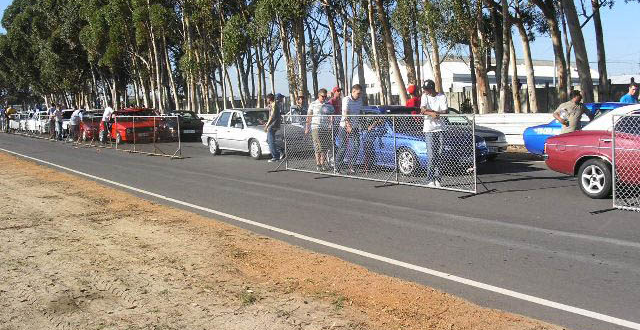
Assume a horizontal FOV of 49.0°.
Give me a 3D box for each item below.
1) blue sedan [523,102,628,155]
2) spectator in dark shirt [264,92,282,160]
[{"bbox_3d":[6.157,-0.466,13.664,1.680,1.410,4.250,-3,5,-33],"label":"blue sedan"},{"bbox_3d":[-1.237,-0.968,18.434,0.460,1.740,0.460,1,4,17],"label":"spectator in dark shirt"}]

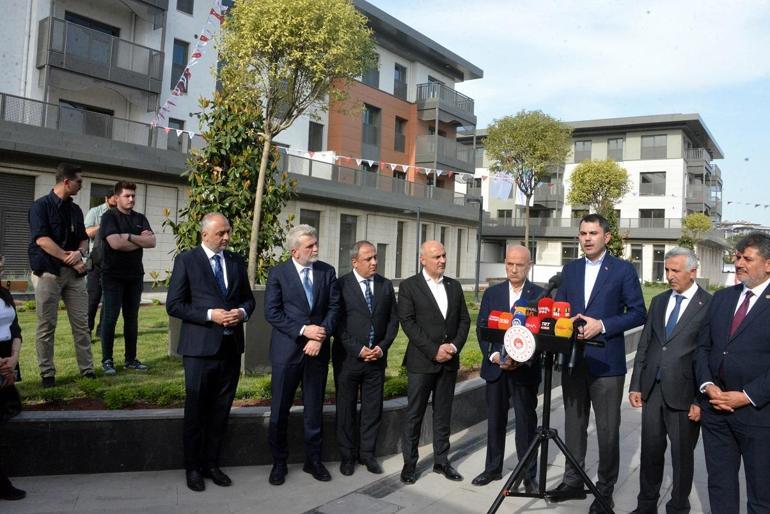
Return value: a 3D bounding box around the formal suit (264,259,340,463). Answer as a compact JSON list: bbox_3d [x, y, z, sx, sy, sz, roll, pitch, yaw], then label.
[{"bbox_3d":[-0.571,0.724,4.150,0.540,1.430,0.360,2,-1,-25],"label":"formal suit"}]

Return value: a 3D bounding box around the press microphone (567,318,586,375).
[{"bbox_3d":[1.144,0.535,3.580,0.075,0.310,0.085,8,-6,24],"label":"press microphone"}]

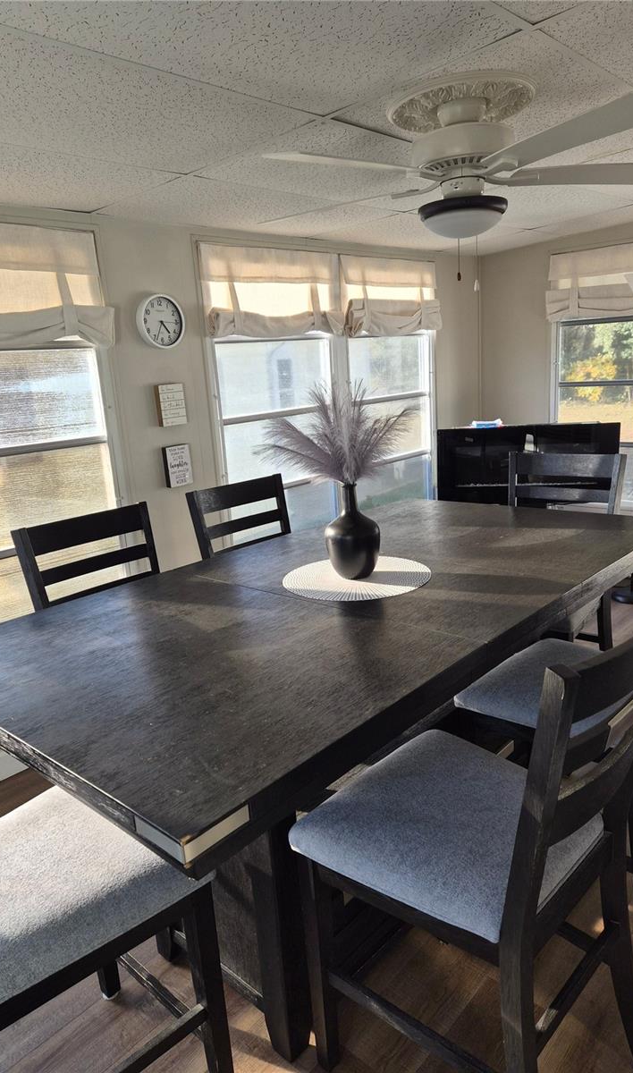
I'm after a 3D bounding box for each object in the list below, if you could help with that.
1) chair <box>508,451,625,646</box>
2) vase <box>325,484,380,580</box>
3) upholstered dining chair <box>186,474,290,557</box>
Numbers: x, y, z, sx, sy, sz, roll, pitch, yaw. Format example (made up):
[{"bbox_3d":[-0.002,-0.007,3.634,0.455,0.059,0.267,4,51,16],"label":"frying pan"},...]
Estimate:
[{"bbox_3d":[0.893,0.233,2.835,0.480,1.060,0.570,7,17,38],"label":"chair"},{"bbox_3d":[0.082,-0.017,1.918,0.150,0.254,0.150,-4,13,1],"label":"vase"},{"bbox_3d":[-0.067,0.340,2.674,0.570,1.060,0.480,9,19,44],"label":"upholstered dining chair"}]

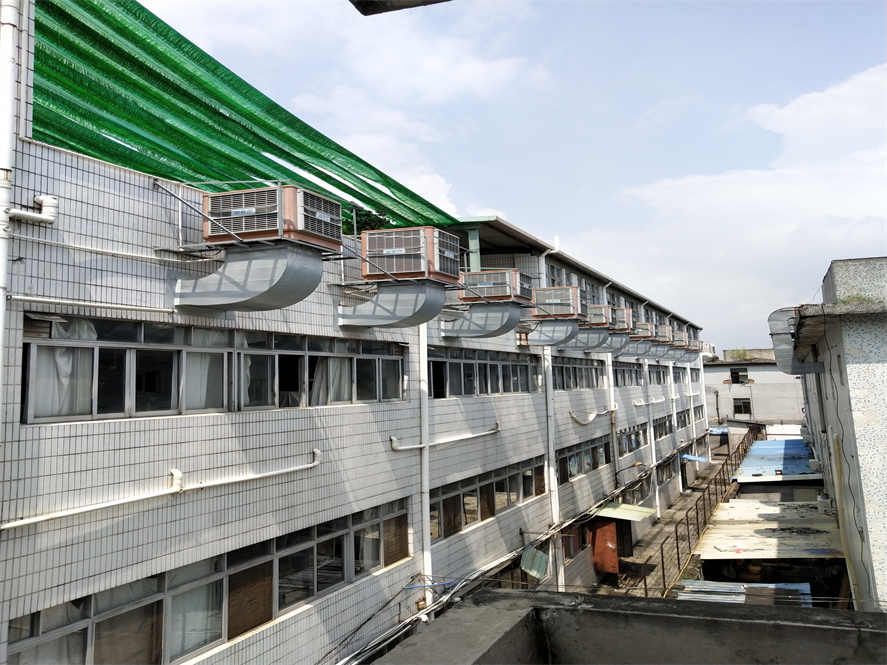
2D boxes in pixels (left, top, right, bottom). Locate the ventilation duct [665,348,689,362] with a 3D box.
[{"bbox_3d":[12.425,1.287,42.098,1.656,0.669,0.690,-3,-4,24],"label":"ventilation duct"}]

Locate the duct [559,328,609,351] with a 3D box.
[{"bbox_3d":[4.391,0.252,24.444,1.656,0.669,0.690,-3,-4,24],"label":"duct"}]

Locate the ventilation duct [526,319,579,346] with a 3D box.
[{"bbox_3d":[2.806,0.060,20.394,1.645,0.658,0.714,-4,-5,25],"label":"ventilation duct"}]

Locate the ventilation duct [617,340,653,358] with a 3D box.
[{"bbox_3d":[7.830,0.695,32.001,1.656,0.669,0.690,-3,-4,24],"label":"ventilation duct"}]

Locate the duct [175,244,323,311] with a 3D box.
[{"bbox_3d":[-2.374,-0.626,9.477,1.750,0.637,0.700,-4,-5,25],"label":"duct"}]

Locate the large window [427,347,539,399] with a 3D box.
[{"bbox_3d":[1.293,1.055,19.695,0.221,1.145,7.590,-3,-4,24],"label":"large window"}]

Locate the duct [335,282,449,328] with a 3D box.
[{"bbox_3d":[-0.831,-0.398,12.778,1.715,0.665,0.721,-4,-5,25],"label":"duct"}]

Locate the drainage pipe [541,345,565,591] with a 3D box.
[{"bbox_3d":[3.386,4.441,23.532,0.166,8.280,0.166,-3,-4,24],"label":"drainage pipe"}]

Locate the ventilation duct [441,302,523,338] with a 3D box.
[{"bbox_3d":[0.852,-0.204,16.667,1.656,0.669,0.690,-3,-4,24],"label":"ventilation duct"}]

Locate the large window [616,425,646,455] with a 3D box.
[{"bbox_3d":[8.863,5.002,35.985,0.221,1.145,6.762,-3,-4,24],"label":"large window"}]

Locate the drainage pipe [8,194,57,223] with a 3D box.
[{"bbox_3d":[-4.109,-1.231,7.664,0.217,0.259,0.469,-4,-5,25],"label":"drainage pipe"}]

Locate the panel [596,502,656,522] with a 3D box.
[{"bbox_3d":[6.307,6.276,26.901,1.855,0.100,2.590,1,-3,25],"label":"panel"}]

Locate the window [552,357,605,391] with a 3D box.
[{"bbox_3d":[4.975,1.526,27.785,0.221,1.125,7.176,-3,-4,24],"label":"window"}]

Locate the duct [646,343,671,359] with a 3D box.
[{"bbox_3d":[9.194,0.868,33.997,1.715,0.658,0.714,-4,-5,25],"label":"duct"}]

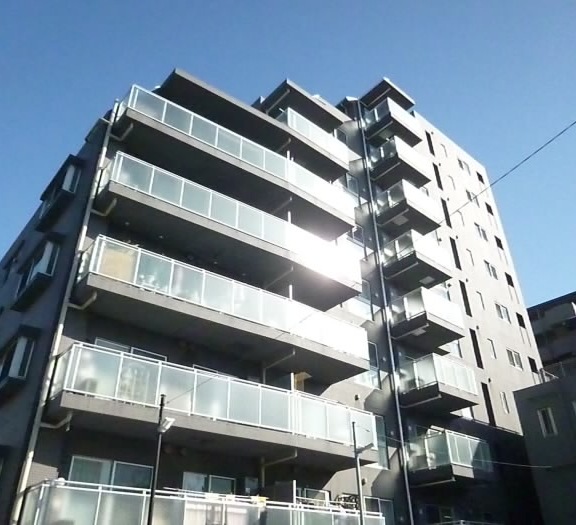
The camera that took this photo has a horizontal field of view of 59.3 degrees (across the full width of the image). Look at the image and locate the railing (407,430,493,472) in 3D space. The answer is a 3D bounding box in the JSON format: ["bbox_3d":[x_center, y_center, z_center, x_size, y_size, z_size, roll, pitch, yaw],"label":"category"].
[{"bbox_3d":[5.943,7.088,18.431,2.680,1.110,1.700,24,-40,-34],"label":"railing"}]

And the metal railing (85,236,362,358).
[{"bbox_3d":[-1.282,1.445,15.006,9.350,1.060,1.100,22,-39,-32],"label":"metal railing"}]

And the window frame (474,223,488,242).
[{"bbox_3d":[12.342,-1.886,32.307,1.283,0.998,0.100,24,-40,-34],"label":"window frame"}]

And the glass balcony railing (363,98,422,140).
[{"bbox_3d":[5.770,-7.406,27.550,2.680,1.100,1.700,24,-40,-34],"label":"glass balcony railing"}]

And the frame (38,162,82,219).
[{"bbox_3d":[-7.167,-2.128,15.966,0.360,1.010,1.850,25,-40,-34],"label":"frame"}]

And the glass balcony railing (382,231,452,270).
[{"bbox_3d":[5.857,-0.144,22.981,2.680,1.100,1.700,24,-40,-34],"label":"glass balcony railing"}]

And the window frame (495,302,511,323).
[{"bbox_3d":[12.506,2.954,29.343,1.430,1.080,0.120,24,-40,-34],"label":"window frame"}]

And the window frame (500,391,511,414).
[{"bbox_3d":[10.722,6.926,24.964,0.500,1.100,0.120,24,-40,-34],"label":"window frame"}]

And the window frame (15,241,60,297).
[{"bbox_3d":[-7.138,0.288,14.445,0.360,1.000,1.850,25,-40,-34],"label":"window frame"}]

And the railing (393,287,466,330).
[{"bbox_3d":[5.848,2.276,21.369,2.665,1.149,1.753,24,-40,-34],"label":"railing"}]

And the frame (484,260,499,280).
[{"bbox_3d":[12.378,0.521,30.782,1.283,0.998,0.100,24,-40,-34],"label":"frame"}]

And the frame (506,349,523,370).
[{"bbox_3d":[12.450,5.336,27.732,1.283,0.998,0.100,24,-40,-34],"label":"frame"}]

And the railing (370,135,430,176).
[{"bbox_3d":[5.739,-4.959,25.951,2.665,1.149,1.753,24,-40,-34],"label":"railing"}]

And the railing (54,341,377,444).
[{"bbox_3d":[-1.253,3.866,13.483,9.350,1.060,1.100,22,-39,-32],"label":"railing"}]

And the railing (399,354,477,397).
[{"bbox_3d":[5.883,4.659,19.859,2.665,1.149,1.753,24,-40,-34],"label":"railing"}]

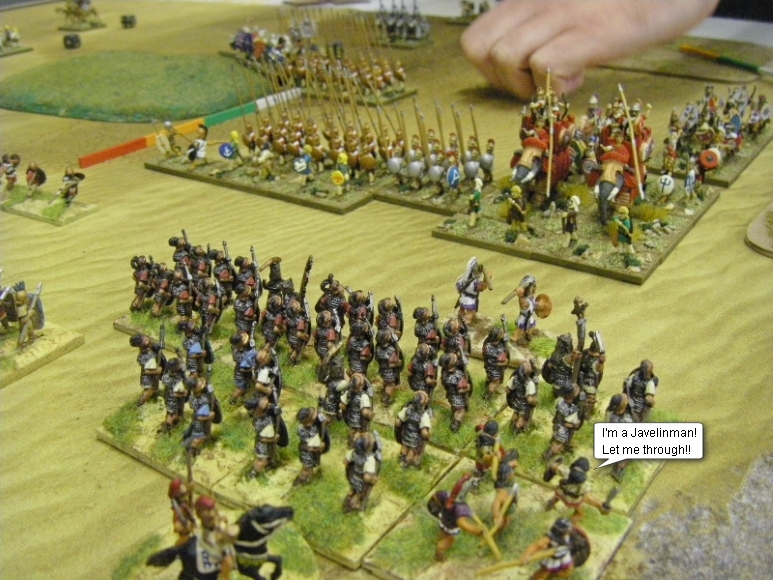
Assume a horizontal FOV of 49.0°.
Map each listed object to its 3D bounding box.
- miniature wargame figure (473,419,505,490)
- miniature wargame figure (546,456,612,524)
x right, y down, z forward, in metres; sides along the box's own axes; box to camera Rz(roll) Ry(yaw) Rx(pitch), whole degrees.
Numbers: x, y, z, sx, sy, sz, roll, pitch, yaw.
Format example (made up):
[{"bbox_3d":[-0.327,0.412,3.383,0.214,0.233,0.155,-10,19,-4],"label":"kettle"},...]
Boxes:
[{"bbox_3d":[0.022,0.035,0.180,0.007,0.016,0.007,16,33,32],"label":"miniature wargame figure"},{"bbox_3d":[0.040,0.041,0.175,0.013,0.015,0.010,13,30,26],"label":"miniature wargame figure"}]

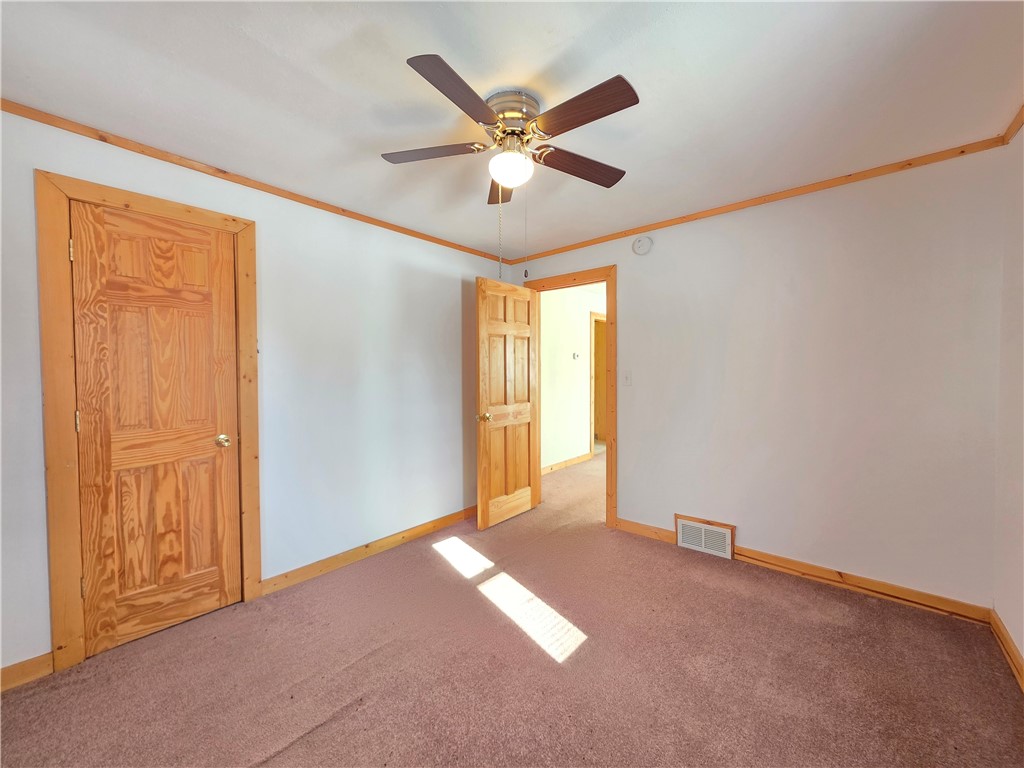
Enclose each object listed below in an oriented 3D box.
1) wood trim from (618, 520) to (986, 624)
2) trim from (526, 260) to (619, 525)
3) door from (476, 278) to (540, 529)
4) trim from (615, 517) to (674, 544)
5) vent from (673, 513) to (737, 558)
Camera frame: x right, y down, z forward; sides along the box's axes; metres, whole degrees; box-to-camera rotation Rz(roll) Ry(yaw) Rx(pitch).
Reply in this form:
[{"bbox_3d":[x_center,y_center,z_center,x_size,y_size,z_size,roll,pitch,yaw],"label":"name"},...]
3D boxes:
[{"bbox_3d":[1.607,1.145,2.513,1.940,0.090,0.030,1,2,40],"label":"wood trim"},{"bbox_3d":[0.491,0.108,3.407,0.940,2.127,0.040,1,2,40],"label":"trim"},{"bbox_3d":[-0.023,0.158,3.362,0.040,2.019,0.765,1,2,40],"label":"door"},{"bbox_3d":[1.036,1.137,2.988,0.453,0.086,0.028,1,2,40],"label":"trim"},{"bbox_3d":[1.354,1.071,2.711,0.394,0.223,0.045,1,2,40],"label":"vent"}]

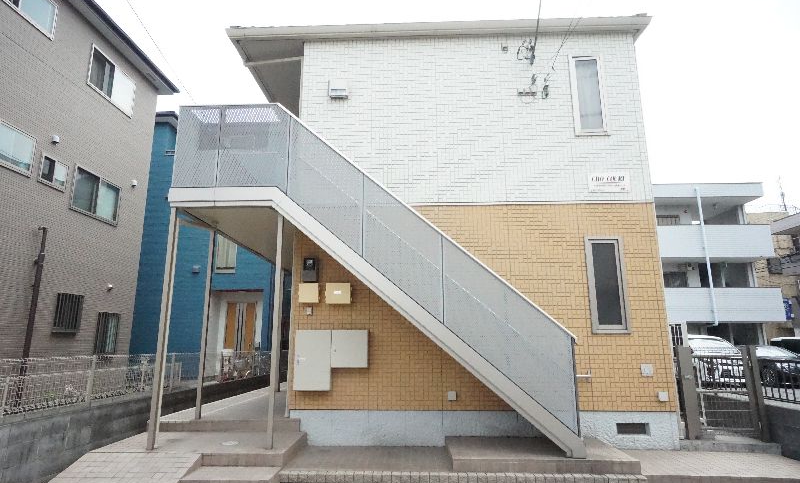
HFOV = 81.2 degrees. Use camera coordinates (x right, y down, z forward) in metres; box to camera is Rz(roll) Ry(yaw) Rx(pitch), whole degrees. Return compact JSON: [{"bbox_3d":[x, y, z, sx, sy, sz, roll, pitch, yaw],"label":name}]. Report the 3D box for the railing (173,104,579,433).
[{"bbox_3d":[-0.389,0.380,5.888,4.750,4.131,0.973,-1,-11,2],"label":"railing"}]

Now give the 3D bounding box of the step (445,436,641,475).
[{"bbox_3d":[1.532,2.444,5.381,1.915,0.123,1.092,-1,-11,2],"label":"step"}]

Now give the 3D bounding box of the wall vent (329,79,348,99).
[{"bbox_3d":[-0.915,-2.268,6.882,0.275,0.290,0.120,-1,-11,2],"label":"wall vent"}]

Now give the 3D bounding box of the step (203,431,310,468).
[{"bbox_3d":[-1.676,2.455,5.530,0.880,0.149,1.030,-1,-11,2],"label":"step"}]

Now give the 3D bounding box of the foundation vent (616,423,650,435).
[{"bbox_3d":[2.945,2.375,5.919,0.398,0.125,0.080,-1,-11,2],"label":"foundation vent"}]

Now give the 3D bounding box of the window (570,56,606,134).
[{"bbox_3d":[2.729,-2.116,6.765,0.489,1.257,0.100,-1,-11,2],"label":"window"}]

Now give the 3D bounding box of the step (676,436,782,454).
[{"bbox_3d":[4.082,2.568,5.919,1.090,0.115,0.430,-1,-11,2],"label":"step"}]

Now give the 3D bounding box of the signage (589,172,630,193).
[{"bbox_3d":[2.927,-0.814,6.483,0.554,0.276,0.030,-1,-11,2],"label":"signage"}]

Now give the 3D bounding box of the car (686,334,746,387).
[{"bbox_3d":[9.744,3.746,15.050,1.700,1.500,4.200,-2,-11,8],"label":"car"}]

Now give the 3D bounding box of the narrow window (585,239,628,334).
[{"bbox_3d":[2.783,0.585,6.248,0.502,1.295,0.100,-1,-11,2],"label":"narrow window"}]

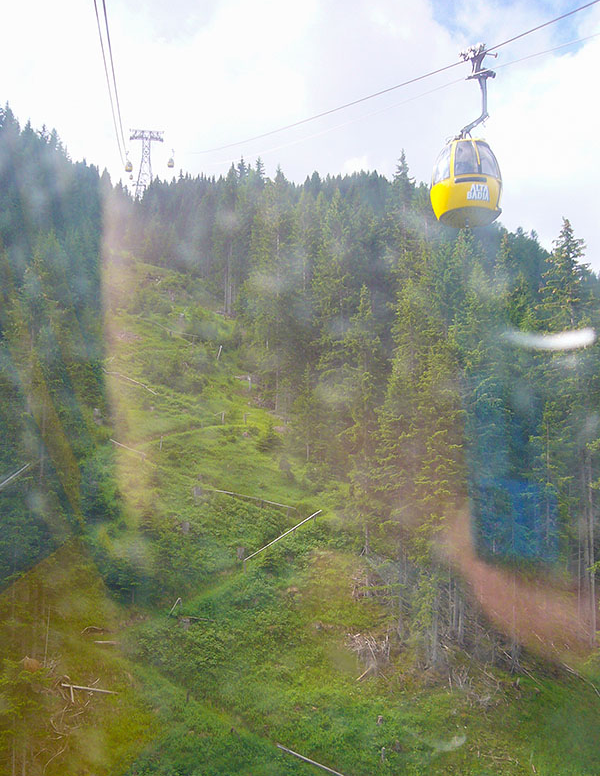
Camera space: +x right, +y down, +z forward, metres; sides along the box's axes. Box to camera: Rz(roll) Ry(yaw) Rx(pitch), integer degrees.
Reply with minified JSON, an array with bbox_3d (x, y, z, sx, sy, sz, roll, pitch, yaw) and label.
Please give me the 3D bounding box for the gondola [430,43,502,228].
[{"bbox_3d":[4.773,-7.417,18.581,1.750,5.240,1.920,2,-5,-15],"label":"gondola"}]

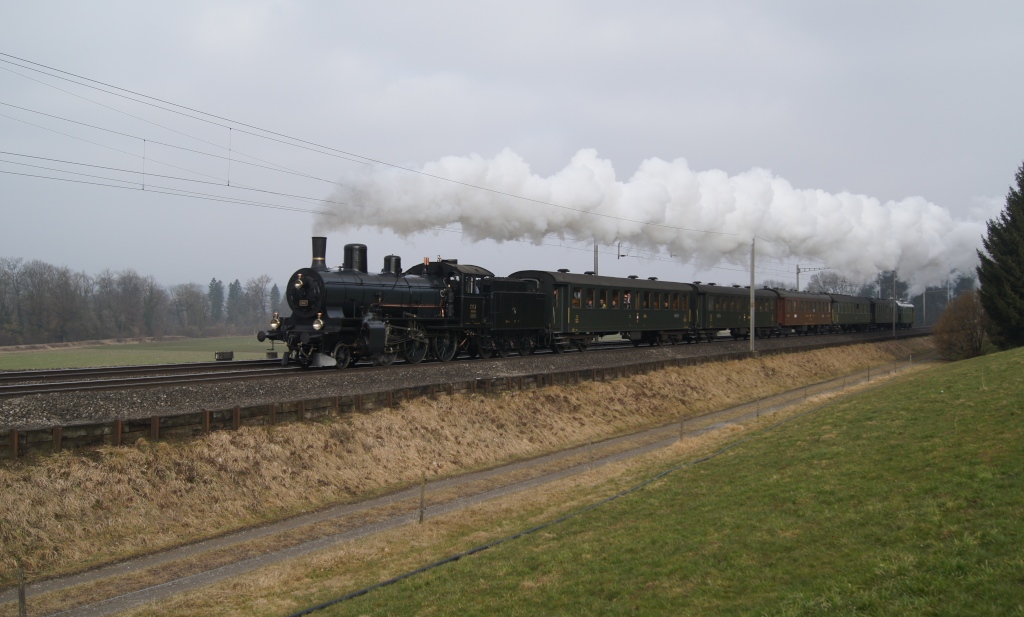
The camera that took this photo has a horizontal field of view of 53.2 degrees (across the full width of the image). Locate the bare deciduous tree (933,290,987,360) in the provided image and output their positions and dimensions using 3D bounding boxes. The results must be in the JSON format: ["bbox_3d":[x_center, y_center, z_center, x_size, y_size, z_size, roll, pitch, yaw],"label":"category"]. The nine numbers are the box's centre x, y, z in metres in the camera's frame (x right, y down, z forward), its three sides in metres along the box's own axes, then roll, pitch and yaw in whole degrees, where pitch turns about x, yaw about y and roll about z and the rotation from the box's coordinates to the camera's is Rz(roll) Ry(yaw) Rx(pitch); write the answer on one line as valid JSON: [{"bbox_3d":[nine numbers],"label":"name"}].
[{"bbox_3d":[44.271,1.727,101.000,5.600,6.811,5.600,0,0,0],"label":"bare deciduous tree"}]

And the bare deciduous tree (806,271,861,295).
[{"bbox_3d":[72.268,-0.843,230.000,12.100,15.173,11.000,0,0,0],"label":"bare deciduous tree"}]

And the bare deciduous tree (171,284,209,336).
[{"bbox_3d":[-91.121,0.071,290.000,11.300,15.163,10.500,0,0,0],"label":"bare deciduous tree"}]

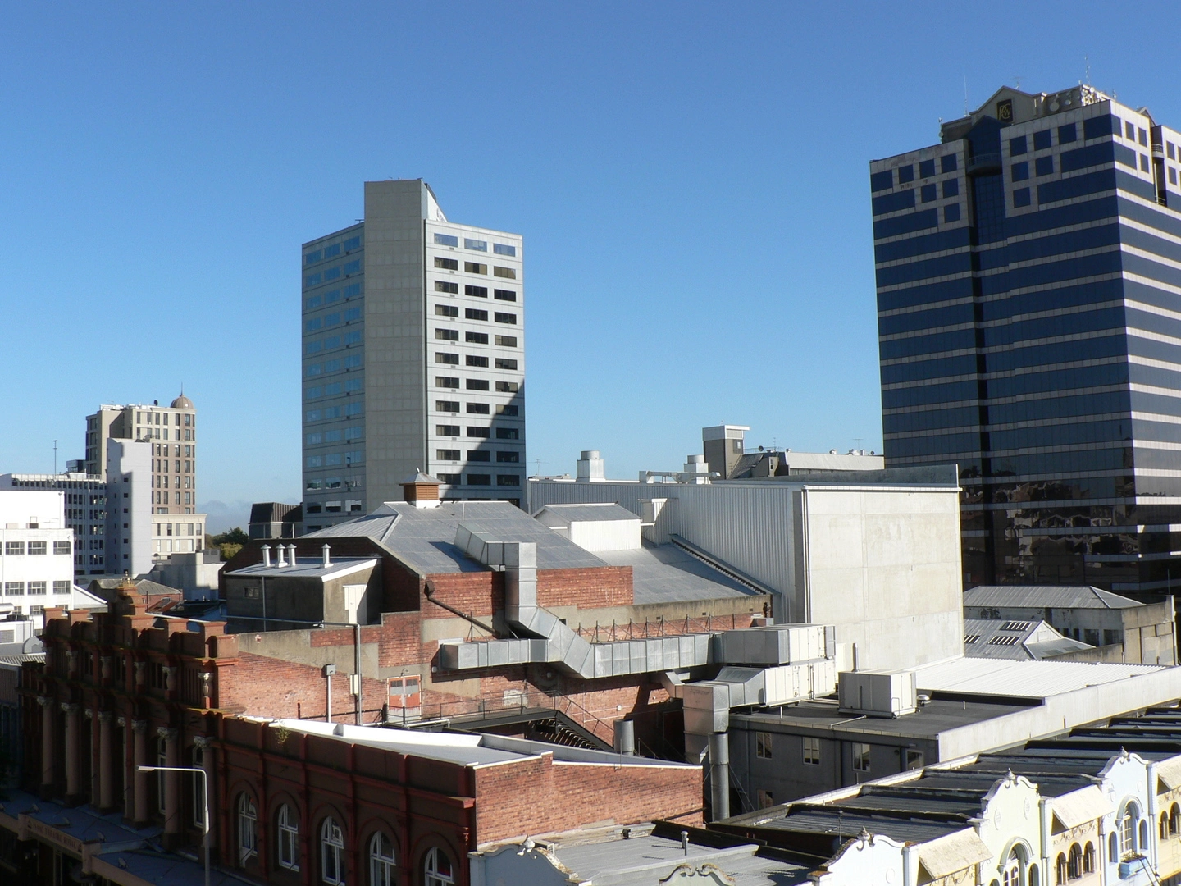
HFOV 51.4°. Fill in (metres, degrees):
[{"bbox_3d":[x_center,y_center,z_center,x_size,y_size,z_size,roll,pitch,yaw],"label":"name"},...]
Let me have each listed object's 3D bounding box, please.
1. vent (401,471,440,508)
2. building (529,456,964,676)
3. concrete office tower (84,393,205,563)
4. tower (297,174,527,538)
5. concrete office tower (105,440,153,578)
[{"bbox_3d":[-9.187,2.604,67.292,2.023,2.043,1.530,3,-6,-42],"label":"vent"},{"bbox_3d":[10.272,12.292,84.829,16.700,22.500,24.850,3,-6,-42],"label":"building"},{"bbox_3d":[-100.871,14.751,277.956,21.300,50.900,16.200,3,-6,-42],"label":"concrete office tower"},{"bbox_3d":[-27.986,-2.933,194.686,25.500,70.700,25.200,3,-6,-42],"label":"tower"},{"bbox_3d":[-95.371,19.228,253.938,6.300,38.200,7.400,3,-6,-42],"label":"concrete office tower"}]

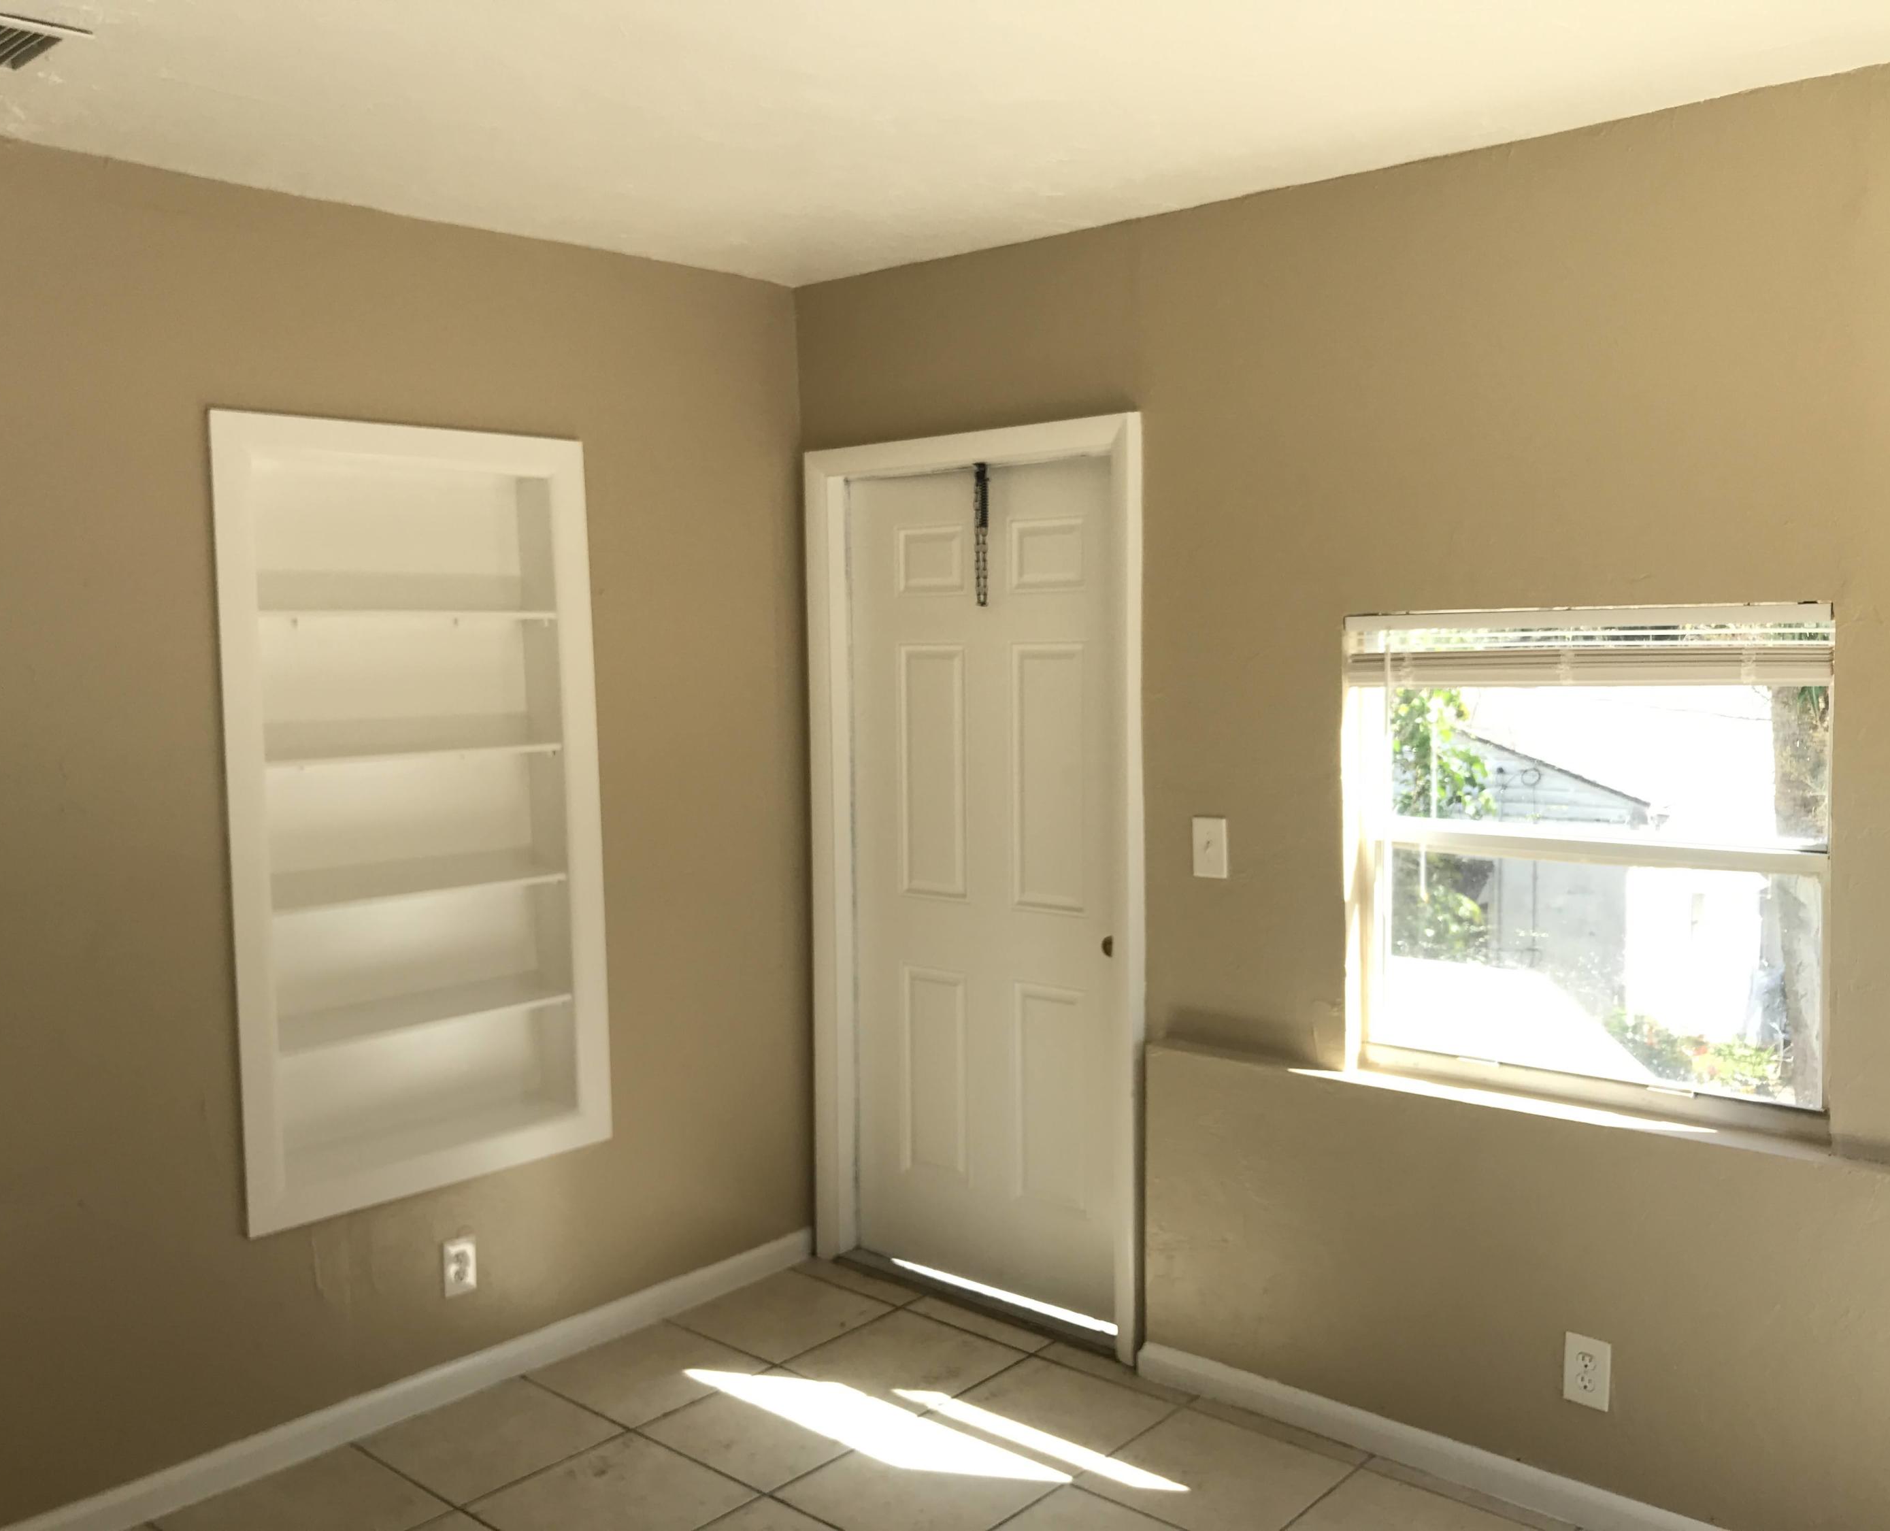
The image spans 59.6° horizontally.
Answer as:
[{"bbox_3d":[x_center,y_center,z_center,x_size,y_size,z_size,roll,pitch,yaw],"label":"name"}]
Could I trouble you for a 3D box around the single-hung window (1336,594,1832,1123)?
[{"bbox_3d":[1.164,0.154,3.033,0.869,0.880,0.090,3,6,41],"label":"single-hung window"}]

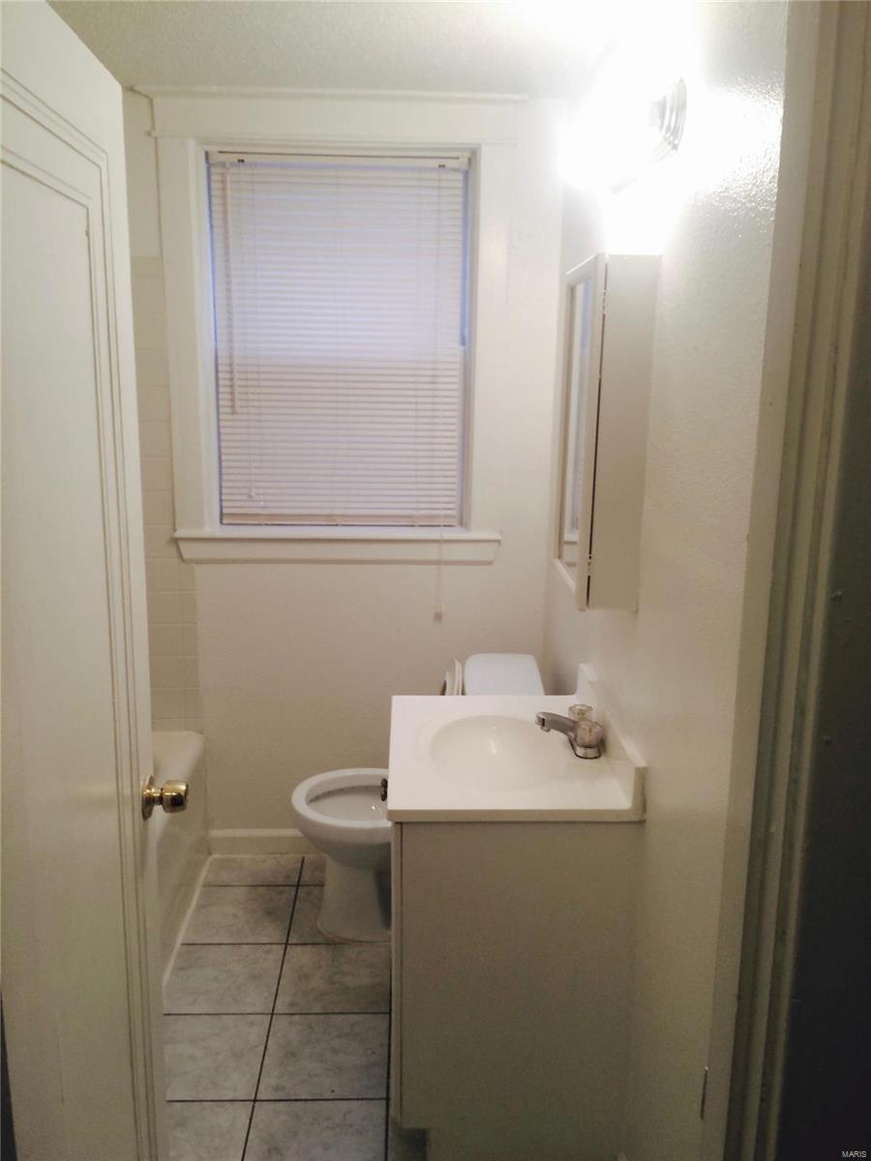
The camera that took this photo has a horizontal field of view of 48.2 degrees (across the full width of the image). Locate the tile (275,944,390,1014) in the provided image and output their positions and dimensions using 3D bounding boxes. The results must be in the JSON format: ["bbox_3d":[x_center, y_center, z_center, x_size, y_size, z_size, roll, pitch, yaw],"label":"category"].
[{"bbox_3d":[-0.279,1.111,2.719,0.305,0.010,0.305,0,13,-2],"label":"tile"}]

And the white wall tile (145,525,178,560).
[{"bbox_3d":[-0.878,-0.123,3.106,0.107,0.107,0.008,0,13,-2],"label":"white wall tile"}]

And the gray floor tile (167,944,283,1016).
[{"bbox_3d":[-0.586,1.108,2.709,0.305,0.010,0.305,0,13,-2],"label":"gray floor tile"}]

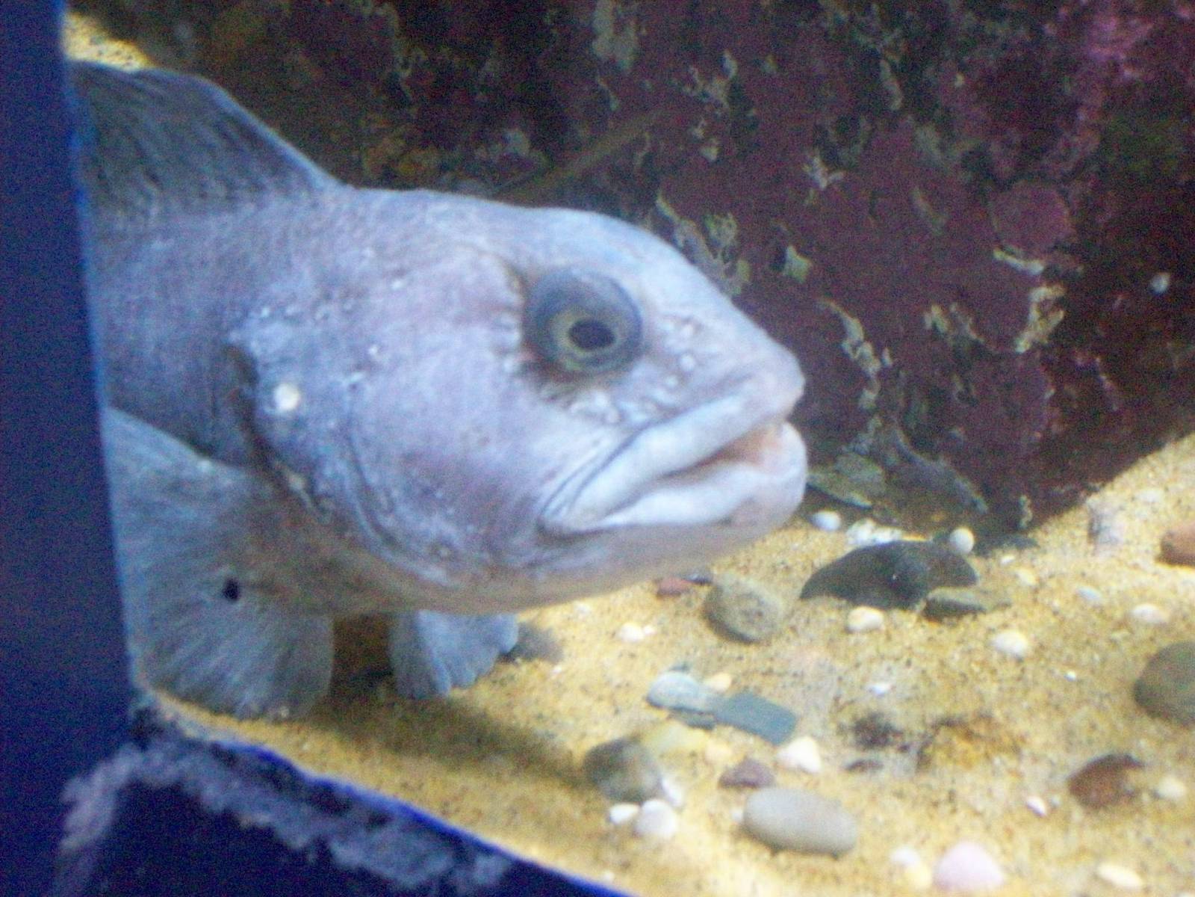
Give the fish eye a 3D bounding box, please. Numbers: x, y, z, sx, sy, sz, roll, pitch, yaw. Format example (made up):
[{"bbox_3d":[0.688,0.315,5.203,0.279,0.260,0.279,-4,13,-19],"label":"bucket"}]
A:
[{"bbox_3d":[-0.004,-0.035,0.660,0.032,0.028,0.019,-5,14,-10],"label":"fish eye"}]

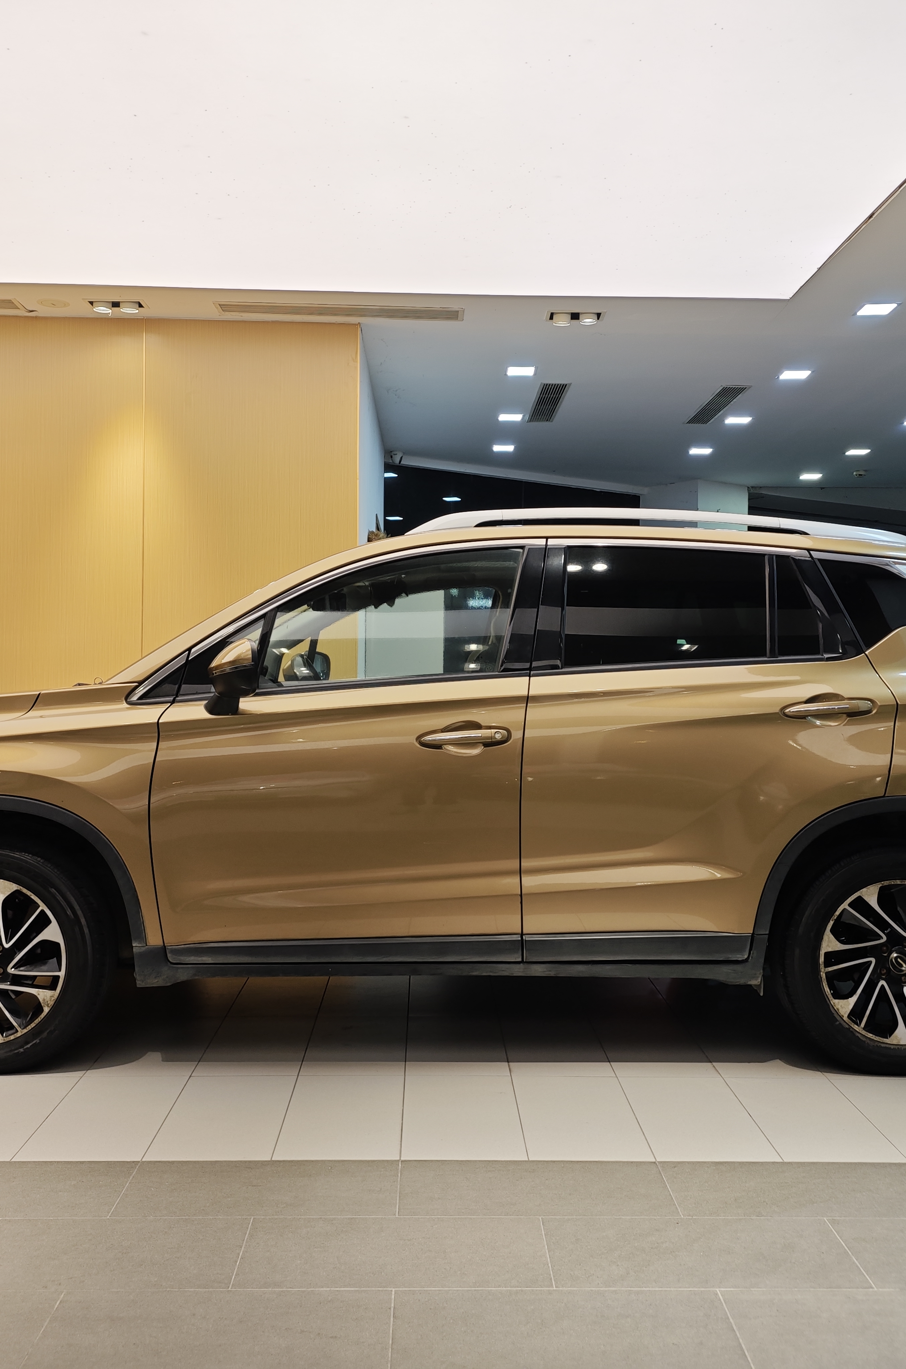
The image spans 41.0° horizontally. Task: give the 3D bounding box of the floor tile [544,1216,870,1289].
[{"bbox_3d":[0.494,1.136,2.414,0.606,0.012,0.303,1,0,-1],"label":"floor tile"}]

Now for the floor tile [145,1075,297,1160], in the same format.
[{"bbox_3d":[-0.584,1.124,3.144,0.300,0.012,0.600,1,0,-1],"label":"floor tile"}]

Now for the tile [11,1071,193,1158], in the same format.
[{"bbox_3d":[-0.887,1.121,3.138,0.300,0.012,0.600,1,0,-1],"label":"tile"}]

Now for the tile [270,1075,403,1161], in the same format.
[{"bbox_3d":[-0.281,1.127,3.151,0.300,0.012,0.600,1,0,-1],"label":"tile"}]

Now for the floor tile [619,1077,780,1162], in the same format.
[{"bbox_3d":[0.627,1.138,3.175,0.303,0.012,0.606,1,0,-1],"label":"floor tile"}]

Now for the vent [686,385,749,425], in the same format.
[{"bbox_3d":[1.802,-1.925,8.339,0.192,0.030,1.151,1,0,-1],"label":"vent"}]

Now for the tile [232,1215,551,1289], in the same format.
[{"bbox_3d":[-0.113,1.131,2.403,0.600,0.012,0.300,1,0,-1],"label":"tile"}]

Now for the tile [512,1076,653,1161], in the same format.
[{"bbox_3d":[0.325,1.133,3.164,0.300,0.012,0.600,1,0,-1],"label":"tile"}]

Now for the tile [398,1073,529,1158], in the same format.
[{"bbox_3d":[0.022,1.130,3.157,0.300,0.012,0.600,1,0,-1],"label":"tile"}]

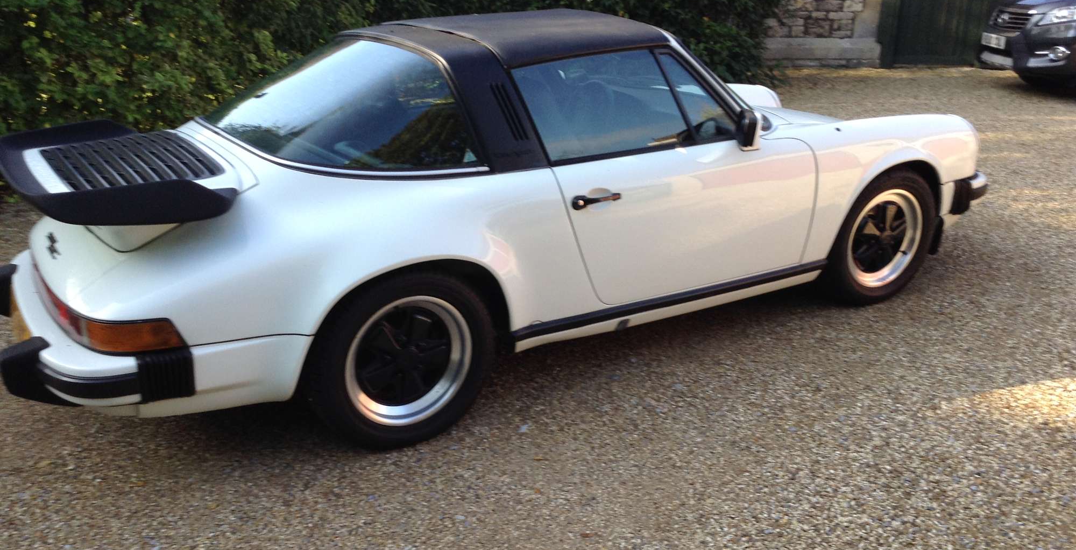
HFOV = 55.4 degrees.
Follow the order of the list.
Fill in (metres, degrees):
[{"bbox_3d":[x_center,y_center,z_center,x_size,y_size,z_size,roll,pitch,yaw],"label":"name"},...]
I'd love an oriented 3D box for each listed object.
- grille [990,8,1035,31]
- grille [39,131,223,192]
[{"bbox_3d":[4.655,-2.515,10.100,0.170,0.200,0.760,-2,20,-5],"label":"grille"},{"bbox_3d":[-1.344,-0.384,3.378,0.480,0.080,0.710,-13,24,-30],"label":"grille"}]

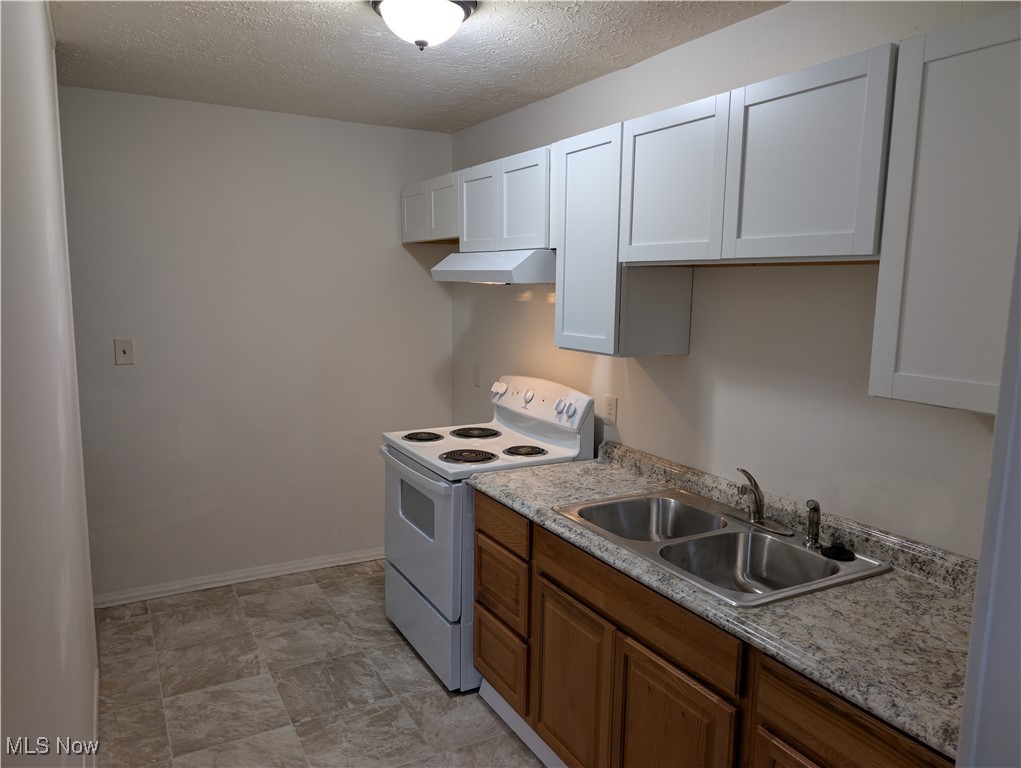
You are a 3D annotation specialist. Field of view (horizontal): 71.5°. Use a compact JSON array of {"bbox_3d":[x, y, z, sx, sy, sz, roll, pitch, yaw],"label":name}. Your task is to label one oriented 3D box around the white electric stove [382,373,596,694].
[{"bbox_3d":[-0.135,0.591,3.196,0.700,1.185,0.760,-4,9,-29],"label":"white electric stove"}]

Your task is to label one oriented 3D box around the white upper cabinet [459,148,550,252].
[{"bbox_3d":[0.097,-0.752,3.054,0.330,0.375,0.775,-4,9,-29],"label":"white upper cabinet"}]

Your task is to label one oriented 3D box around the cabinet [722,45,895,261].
[{"bbox_3d":[0.832,-0.529,1.781,0.330,0.448,0.452,-4,9,-29],"label":"cabinet"}]

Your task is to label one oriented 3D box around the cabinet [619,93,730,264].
[{"bbox_3d":[0.609,-0.588,2.167,0.330,0.448,0.448,-4,9,-29],"label":"cabinet"}]

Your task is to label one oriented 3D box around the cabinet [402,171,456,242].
[{"bbox_3d":[-0.279,-0.894,3.703,0.330,0.300,0.750,-4,9,-29],"label":"cabinet"}]

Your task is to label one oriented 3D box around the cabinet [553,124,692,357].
[{"bbox_3d":[0.400,-0.491,2.551,0.330,0.753,0.387,-4,9,-29],"label":"cabinet"}]

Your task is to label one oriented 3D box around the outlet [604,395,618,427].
[{"bbox_3d":[0.417,0.109,2.924,0.008,0.118,0.075,-4,9,-29],"label":"outlet"}]

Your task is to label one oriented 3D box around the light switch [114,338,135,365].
[{"bbox_3d":[-1.846,-0.154,3.391,0.076,0.120,0.010,-4,9,-29],"label":"light switch"}]

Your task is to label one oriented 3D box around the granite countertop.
[{"bbox_3d":[0.569,0.428,2.051,0.638,0.118,1.828,-4,9,-29],"label":"granite countertop"}]

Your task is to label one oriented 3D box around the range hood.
[{"bbox_3d":[0.032,-0.499,3.058,0.472,0.129,0.770,-4,9,-29],"label":"range hood"}]

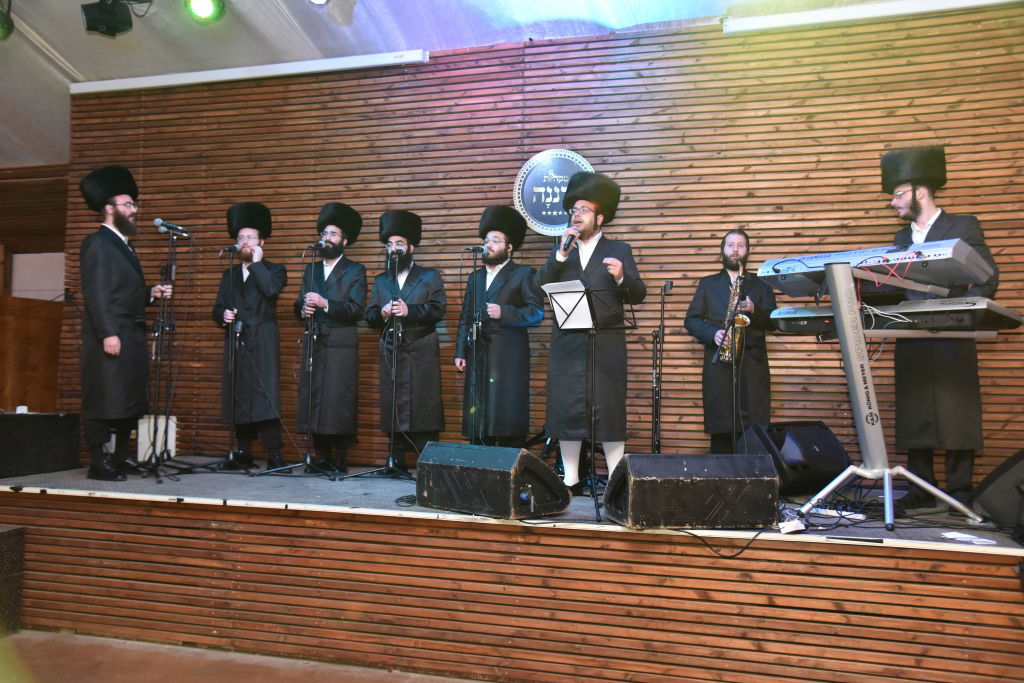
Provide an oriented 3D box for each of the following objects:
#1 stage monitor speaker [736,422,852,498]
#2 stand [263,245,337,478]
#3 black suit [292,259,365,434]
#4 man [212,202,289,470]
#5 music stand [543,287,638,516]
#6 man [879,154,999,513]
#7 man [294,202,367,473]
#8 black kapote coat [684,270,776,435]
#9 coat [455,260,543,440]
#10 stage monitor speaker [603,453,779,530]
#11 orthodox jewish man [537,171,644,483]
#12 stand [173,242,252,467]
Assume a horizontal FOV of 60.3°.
[{"bbox_3d":[1.692,0.694,5.300,0.560,0.420,0.400,2,-3,-30],"label":"stage monitor speaker"},{"bbox_3d":[-1.302,0.116,5.937,0.580,1.540,0.520,0,-3,20],"label":"stand"},{"bbox_3d":[-1.310,0.043,6.330,0.520,1.306,0.380,0,-3,13],"label":"black suit"},{"bbox_3d":[-1.903,-0.050,6.477,0.550,1.940,0.450,1,-3,3],"label":"man"},{"bbox_3d":[0.404,0.281,4.492,0.480,1.170,0.480,0,-3,14],"label":"music stand"},{"bbox_3d":[2.238,-0.089,4.646,0.490,1.940,0.540,3,-3,-40],"label":"man"},{"bbox_3d":[-1.300,-0.034,6.407,0.530,1.920,0.430,0,-3,13],"label":"man"},{"bbox_3d":[1.388,0.121,5.600,0.570,1.150,0.400,0,-3,12],"label":"black kapote coat"},{"bbox_3d":[-0.095,0.129,5.924,0.560,1.370,0.380,0,-3,19],"label":"coat"},{"bbox_3d":[0.832,0.682,4.126,0.680,0.310,0.380,1,-3,-9],"label":"stage monitor speaker"},{"bbox_3d":[0.478,-0.064,5.479,0.660,1.950,0.500,0,-3,18],"label":"orthodox jewish man"},{"bbox_3d":[-2.042,0.127,6.149,0.500,1.555,0.530,0,-3,16],"label":"stand"}]

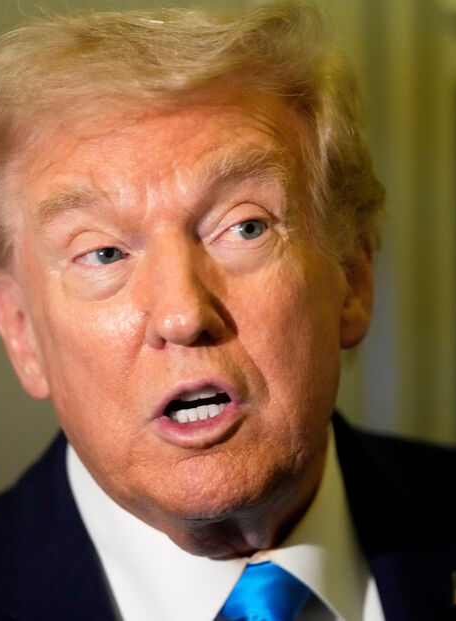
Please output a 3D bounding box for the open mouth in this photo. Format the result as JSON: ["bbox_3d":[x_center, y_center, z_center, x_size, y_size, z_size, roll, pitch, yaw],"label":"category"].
[{"bbox_3d":[-0.013,0.043,1.665,0.031,0.015,0.018,-10,-4,0],"label":"open mouth"}]

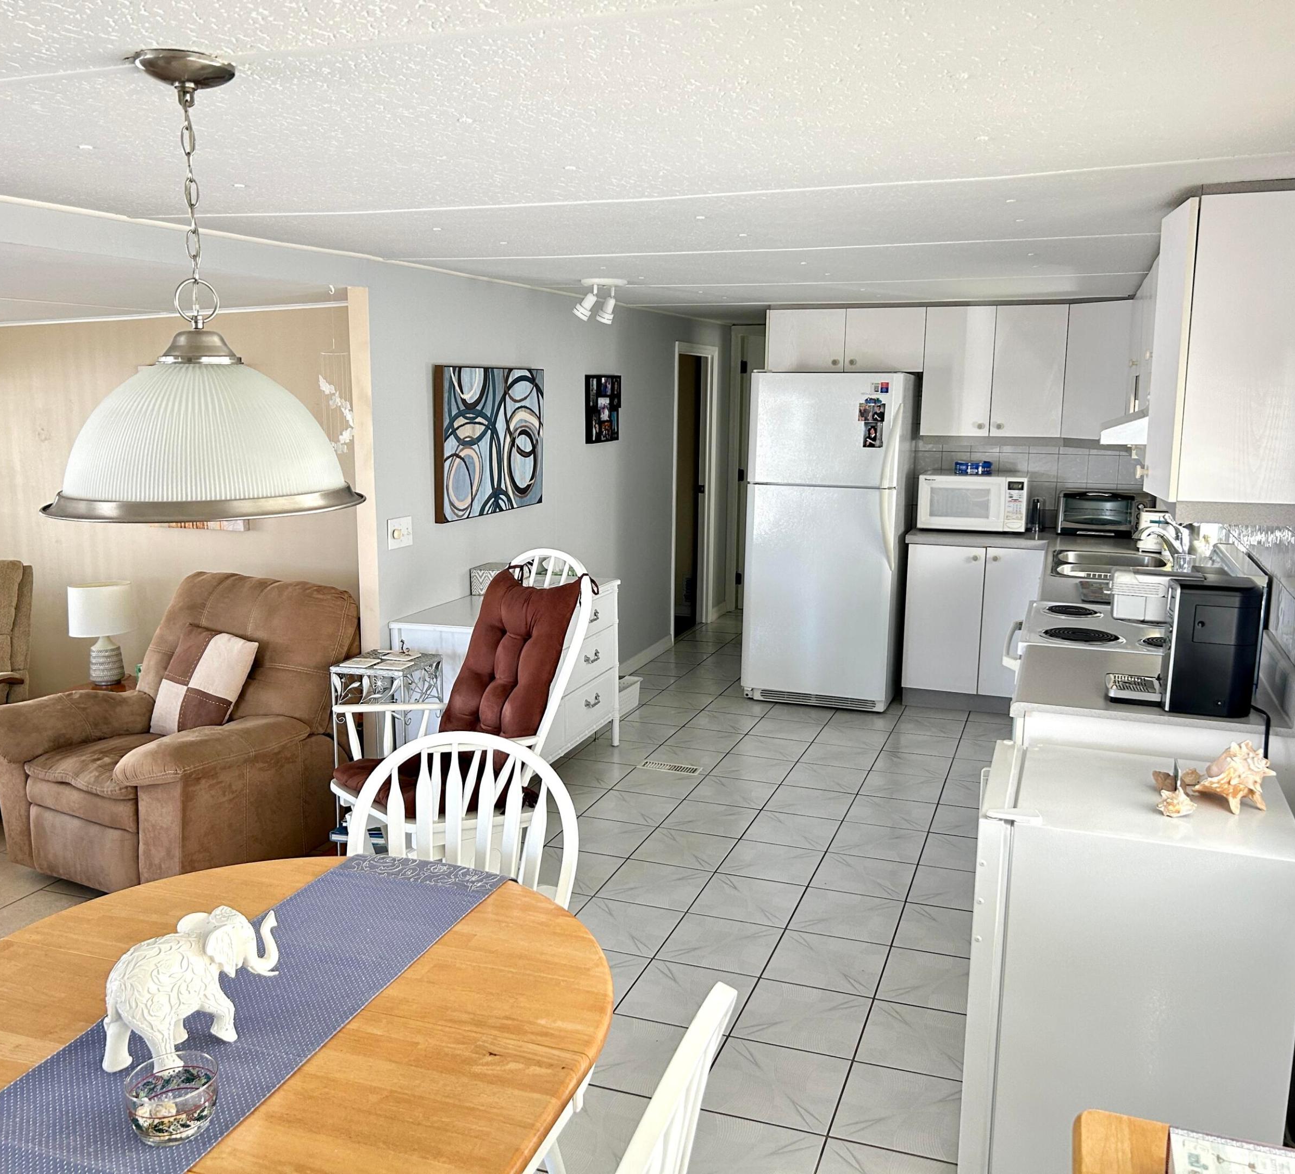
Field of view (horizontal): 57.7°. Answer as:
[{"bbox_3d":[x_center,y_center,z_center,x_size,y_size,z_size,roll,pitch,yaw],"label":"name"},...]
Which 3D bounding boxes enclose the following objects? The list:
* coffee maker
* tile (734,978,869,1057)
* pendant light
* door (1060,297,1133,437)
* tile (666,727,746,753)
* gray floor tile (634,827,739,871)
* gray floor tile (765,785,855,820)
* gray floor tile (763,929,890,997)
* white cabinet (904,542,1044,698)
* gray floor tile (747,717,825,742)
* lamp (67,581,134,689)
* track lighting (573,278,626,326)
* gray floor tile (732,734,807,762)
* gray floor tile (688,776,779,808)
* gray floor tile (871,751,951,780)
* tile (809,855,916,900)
[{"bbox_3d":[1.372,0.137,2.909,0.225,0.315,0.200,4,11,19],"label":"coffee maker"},{"bbox_3d":[0.434,1.183,3.225,0.329,0.010,0.329,4,11,19],"label":"tile"},{"bbox_3d":[-0.603,-0.397,1.568,0.418,0.574,0.418,4,11,20],"label":"pendant light"},{"bbox_3d":[2.229,-1.072,5.849,0.025,0.671,0.415,-4,11,-25],"label":"door"},{"bbox_3d":[0.282,0.751,5.743,0.330,0.010,0.330,4,11,19],"label":"tile"},{"bbox_3d":[0.142,0.974,4.338,0.325,0.010,0.325,4,11,19],"label":"gray floor tile"},{"bbox_3d":[0.683,0.903,4.905,0.330,0.010,0.330,4,11,19],"label":"gray floor tile"},{"bbox_3d":[0.545,1.139,3.559,0.330,0.010,0.330,4,11,19],"label":"gray floor tile"},{"bbox_3d":[1.780,0.132,6.370,0.674,0.780,0.591,4,11,19],"label":"white cabinet"},{"bbox_3d":[0.698,0.705,5.851,0.325,0.010,0.322,4,11,20],"label":"gray floor tile"},{"bbox_3d":[-2.119,0.184,4.569,0.236,0.395,0.236,4,11,19],"label":"lamp"},{"bbox_3d":[-0.196,-1.213,5.081,0.225,0.200,0.170,4,11,20],"label":"track lighting"},{"bbox_3d":[0.588,0.765,5.558,0.325,0.010,0.325,4,11,19],"label":"gray floor tile"},{"bbox_3d":[0.366,0.874,4.984,0.329,0.010,0.329,4,11,19],"label":"gray floor tile"},{"bbox_3d":[1.207,0.810,5.340,0.325,0.010,0.325,4,11,19],"label":"gray floor tile"},{"bbox_3d":[0.771,1.032,4.177,0.330,0.010,0.330,4,11,19],"label":"tile"}]

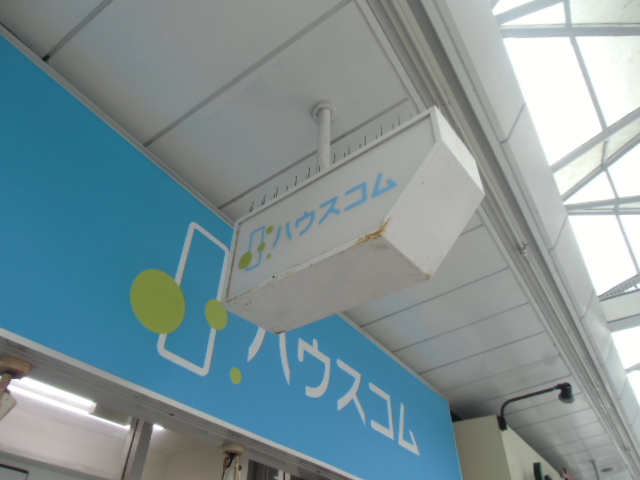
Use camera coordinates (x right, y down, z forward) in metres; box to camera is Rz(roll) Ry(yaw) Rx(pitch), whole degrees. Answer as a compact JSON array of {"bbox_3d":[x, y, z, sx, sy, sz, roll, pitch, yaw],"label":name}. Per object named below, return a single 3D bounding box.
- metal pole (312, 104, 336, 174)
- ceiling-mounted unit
[{"bbox_3d":[0.017,-0.410,2.126,0.118,0.632,0.118,1,-37,1],"label":"metal pole"},{"bbox_3d":[0.103,-0.022,1.732,1.000,0.438,0.315,-25,-45,31],"label":"ceiling-mounted unit"}]

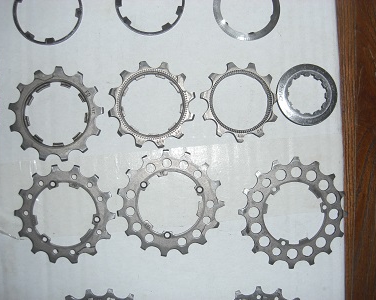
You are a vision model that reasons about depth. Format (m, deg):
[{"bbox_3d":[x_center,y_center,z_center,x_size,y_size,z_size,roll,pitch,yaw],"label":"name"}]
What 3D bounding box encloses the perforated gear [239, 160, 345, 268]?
[{"bbox_3d":[0.063,0.037,0.260,0.067,0.002,0.067,0,93,-2],"label":"perforated gear"}]

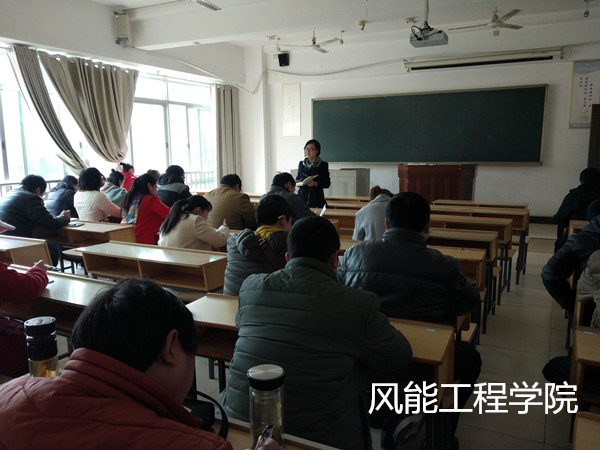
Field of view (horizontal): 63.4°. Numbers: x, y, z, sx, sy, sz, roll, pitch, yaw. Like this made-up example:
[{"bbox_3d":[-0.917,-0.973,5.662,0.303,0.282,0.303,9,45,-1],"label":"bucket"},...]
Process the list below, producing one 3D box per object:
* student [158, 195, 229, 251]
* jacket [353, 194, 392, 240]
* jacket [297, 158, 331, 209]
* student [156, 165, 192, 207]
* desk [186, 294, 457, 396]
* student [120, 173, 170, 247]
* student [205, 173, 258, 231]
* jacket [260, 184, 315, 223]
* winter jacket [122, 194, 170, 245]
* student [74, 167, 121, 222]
[{"bbox_3d":[-0.813,0.316,3.945,0.520,1.130,0.610,4,10,28],"label":"student"},{"bbox_3d":[0.724,0.052,3.998,0.500,0.600,0.520,4,10,28],"label":"jacket"},{"bbox_3d":[0.148,-0.449,5.894,0.468,0.711,0.299,2,9,16],"label":"jacket"},{"bbox_3d":[-1.328,-0.026,5.616,0.496,1.328,0.654,4,10,28],"label":"student"},{"bbox_3d":[0.016,0.776,2.003,1.122,0.807,0.323,3,9,24],"label":"desk"},{"bbox_3d":[-1.393,0.128,4.761,0.468,1.281,0.654,4,10,28],"label":"student"},{"bbox_3d":[-0.572,0.163,4.533,0.524,1.267,0.673,4,10,28],"label":"student"},{"bbox_3d":[-0.085,0.008,4.329,0.542,0.692,0.486,4,10,28],"label":"jacket"},{"bbox_3d":[-1.457,-0.058,4.964,0.480,0.620,0.490,4,10,28],"label":"winter jacket"},{"bbox_3d":[-2.052,0.026,5.390,0.540,1.300,0.600,4,10,28],"label":"student"}]

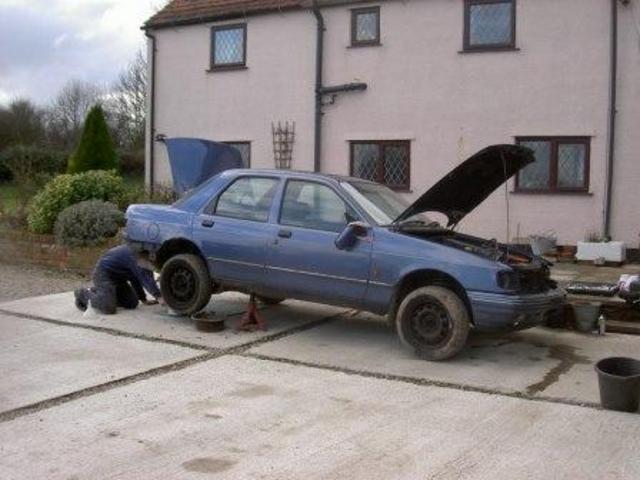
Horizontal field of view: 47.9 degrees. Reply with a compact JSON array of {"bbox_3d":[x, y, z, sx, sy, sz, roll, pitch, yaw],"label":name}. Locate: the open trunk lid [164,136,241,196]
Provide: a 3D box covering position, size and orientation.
[{"bbox_3d":[-1.219,-0.716,7.809,0.400,0.680,1.280,4,4,34],"label":"open trunk lid"}]

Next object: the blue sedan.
[{"bbox_3d":[0.130,0.004,6.910,4.380,1.630,1.740,4,4,34],"label":"blue sedan"}]

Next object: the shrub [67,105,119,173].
[{"bbox_3d":[-4.606,-1.893,14.600,1.070,1.750,1.050,4,4,33],"label":"shrub"}]

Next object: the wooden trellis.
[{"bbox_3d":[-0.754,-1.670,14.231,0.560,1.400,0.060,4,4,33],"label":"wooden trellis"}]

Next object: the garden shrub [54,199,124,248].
[{"bbox_3d":[-3.324,-0.238,10.400,1.030,0.680,0.900,4,4,33],"label":"garden shrub"}]

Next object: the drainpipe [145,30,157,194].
[{"bbox_3d":[-3.798,-2.526,16.143,0.120,4.350,0.250,4,4,33],"label":"drainpipe"}]

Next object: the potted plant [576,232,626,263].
[{"bbox_3d":[4.191,0.112,10.736,0.690,0.440,0.420,4,4,33],"label":"potted plant"}]

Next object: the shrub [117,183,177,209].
[{"bbox_3d":[-3.211,-0.702,13.500,1.100,0.750,0.850,4,4,33],"label":"shrub"}]

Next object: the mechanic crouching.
[{"bbox_3d":[-2.058,0.405,7.400,0.980,0.720,0.550,1,4,-16],"label":"mechanic crouching"}]

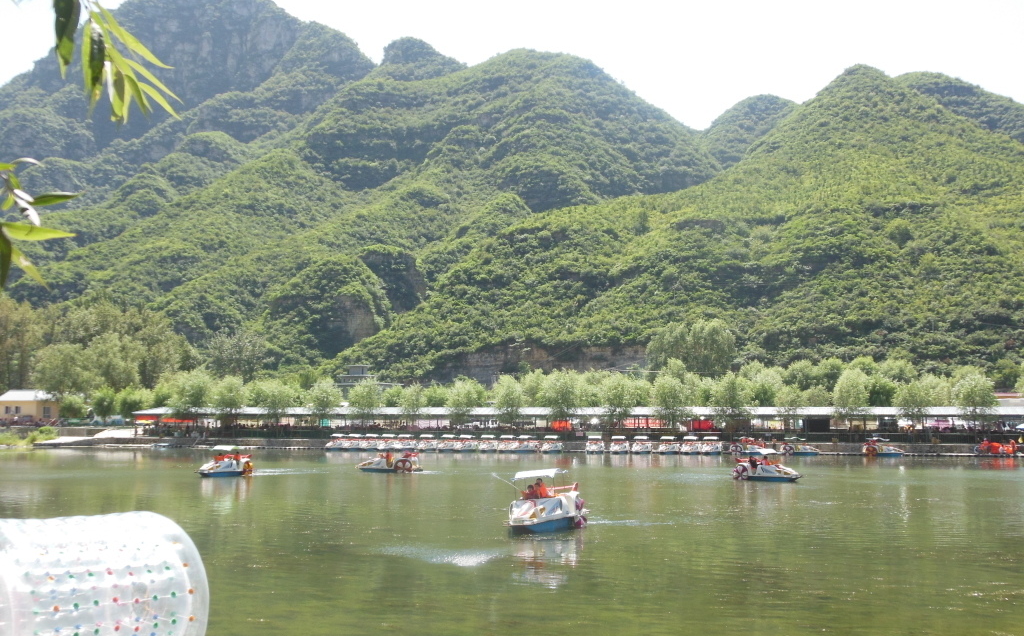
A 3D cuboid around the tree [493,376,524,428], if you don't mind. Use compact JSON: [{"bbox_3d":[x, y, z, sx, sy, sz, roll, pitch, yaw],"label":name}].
[{"bbox_3d":[-0.382,9.538,122.645,3.500,6.740,3.500,0,-5,0],"label":"tree"}]

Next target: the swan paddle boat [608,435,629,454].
[{"bbox_3d":[9.764,11.673,103.058,1.600,1.700,3.300,-2,-6,18],"label":"swan paddle boat"}]

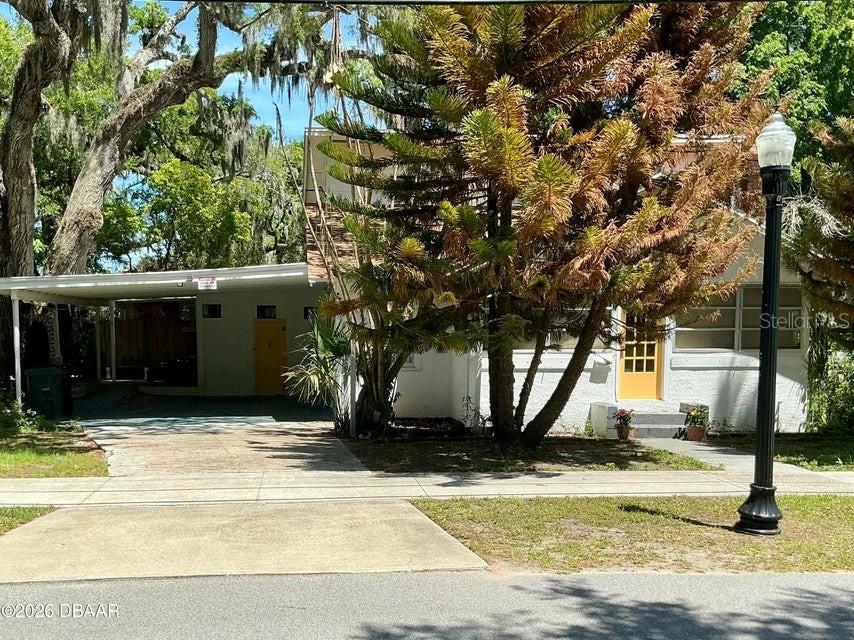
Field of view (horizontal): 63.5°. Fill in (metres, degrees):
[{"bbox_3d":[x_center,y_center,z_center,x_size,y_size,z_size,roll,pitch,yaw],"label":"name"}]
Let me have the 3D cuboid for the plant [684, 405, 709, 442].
[{"bbox_3d":[4.917,1.867,12.600,0.430,0.660,0.430,0,3,-11],"label":"plant"}]

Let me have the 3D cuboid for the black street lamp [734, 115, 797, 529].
[{"bbox_3d":[3.395,0.036,6.886,0.450,4.171,0.450,0,3,-11],"label":"black street lamp"}]

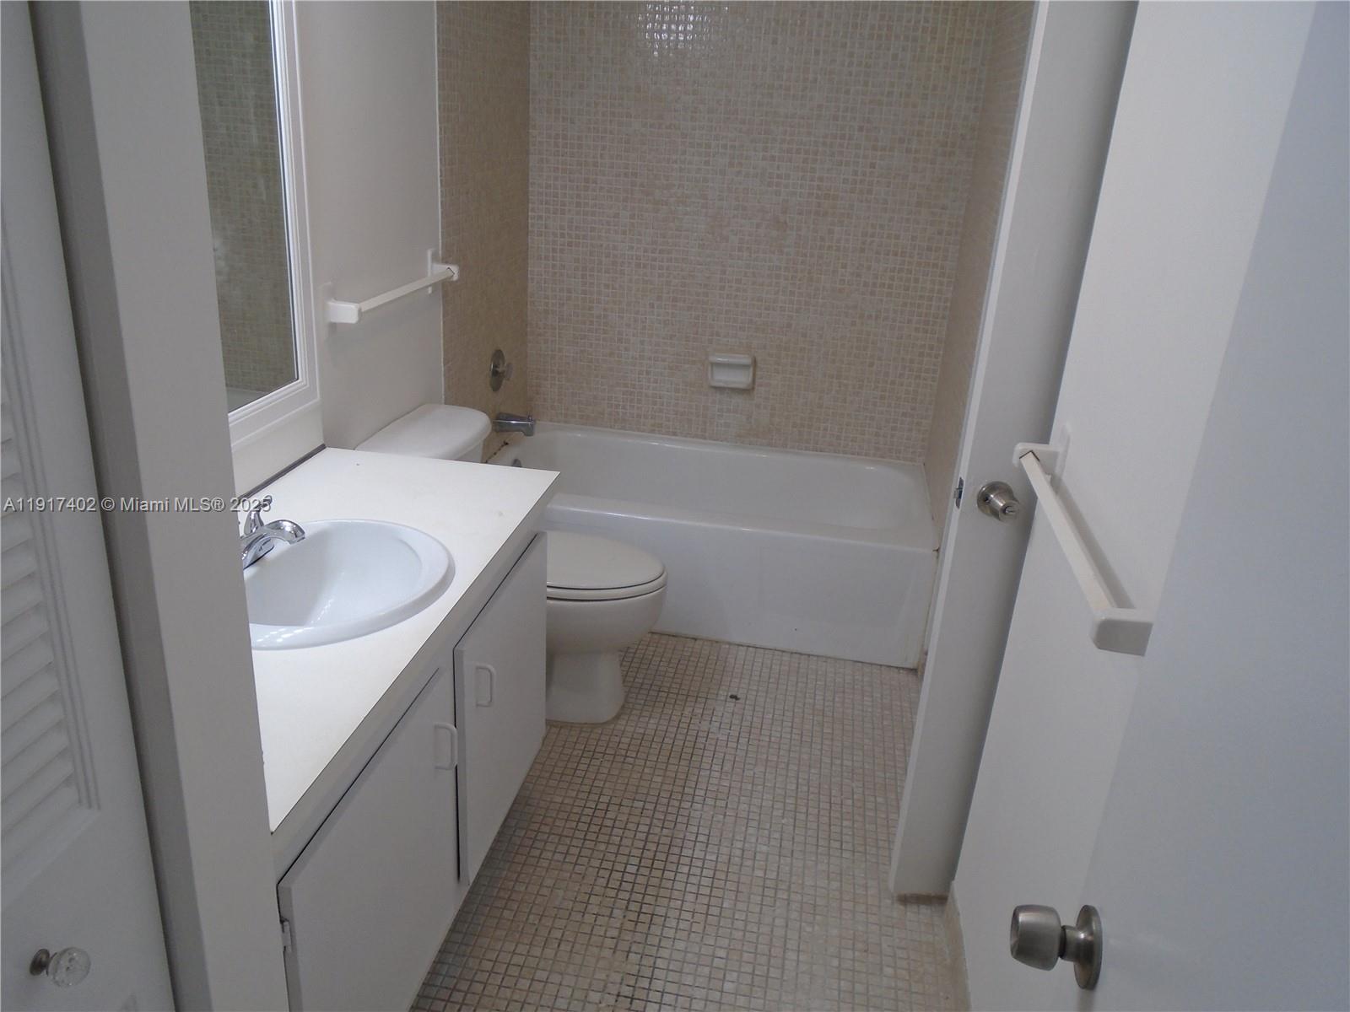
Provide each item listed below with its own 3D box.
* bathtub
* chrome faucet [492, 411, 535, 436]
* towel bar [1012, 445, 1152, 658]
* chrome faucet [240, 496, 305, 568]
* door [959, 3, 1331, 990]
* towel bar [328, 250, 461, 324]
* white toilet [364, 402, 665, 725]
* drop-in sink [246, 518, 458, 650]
[{"bbox_3d":[0.095,0.090,3.503,1.495,0.392,0.830,6,21,7],"label":"bathtub"},{"bbox_3d":[-0.552,-0.280,3.476,0.145,0.075,0.058,6,21,7],"label":"chrome faucet"},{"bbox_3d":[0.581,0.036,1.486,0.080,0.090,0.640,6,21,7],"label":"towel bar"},{"bbox_3d":[-0.685,0.053,1.679,0.150,0.110,0.160,6,21,7],"label":"chrome faucet"},{"bbox_3d":[0.631,0.028,1.518,0.045,2.000,0.750,6,21,7],"label":"door"},{"bbox_3d":[-0.678,-0.532,2.490,0.078,0.100,0.640,6,21,7],"label":"towel bar"},{"bbox_3d":[-0.382,0.169,2.715,0.740,0.750,0.440,6,21,7],"label":"white toilet"},{"bbox_3d":[-0.606,0.190,1.714,0.425,0.180,0.480,6,21,7],"label":"drop-in sink"}]

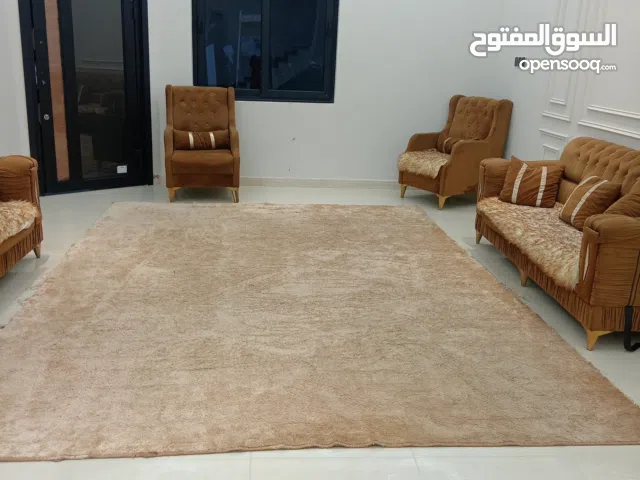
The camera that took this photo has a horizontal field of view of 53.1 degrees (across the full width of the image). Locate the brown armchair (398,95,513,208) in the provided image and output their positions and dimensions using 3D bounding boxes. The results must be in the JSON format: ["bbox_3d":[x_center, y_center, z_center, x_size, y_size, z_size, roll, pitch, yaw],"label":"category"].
[{"bbox_3d":[1.370,-0.922,6.612,0.830,1.055,0.710,-8,19,-32],"label":"brown armchair"}]

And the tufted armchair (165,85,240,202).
[{"bbox_3d":[-1.175,-0.974,6.407,0.710,1.055,0.830,-1,17,-12],"label":"tufted armchair"}]

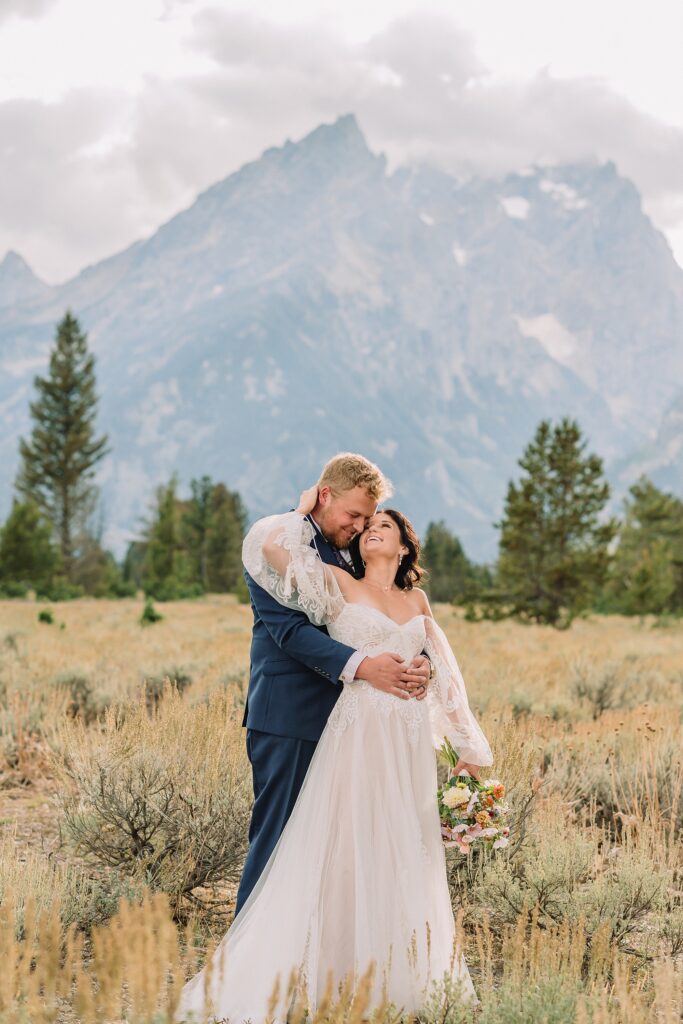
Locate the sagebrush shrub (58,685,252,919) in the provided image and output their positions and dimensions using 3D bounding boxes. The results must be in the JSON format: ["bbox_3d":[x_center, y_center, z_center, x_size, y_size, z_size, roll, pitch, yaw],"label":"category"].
[{"bbox_3d":[-0.665,1.125,9.400,0.900,0.900,0.850,0,-2,0],"label":"sagebrush shrub"}]

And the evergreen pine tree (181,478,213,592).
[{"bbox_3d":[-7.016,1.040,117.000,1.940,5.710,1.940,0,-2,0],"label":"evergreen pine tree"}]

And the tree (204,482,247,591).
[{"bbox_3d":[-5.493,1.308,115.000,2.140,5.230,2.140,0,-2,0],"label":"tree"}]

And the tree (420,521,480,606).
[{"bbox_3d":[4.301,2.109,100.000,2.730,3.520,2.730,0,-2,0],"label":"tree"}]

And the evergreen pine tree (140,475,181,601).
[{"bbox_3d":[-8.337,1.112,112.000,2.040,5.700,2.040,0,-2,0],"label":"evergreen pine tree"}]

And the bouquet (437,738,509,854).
[{"bbox_3d":[0.408,0.900,7.650,0.250,0.360,0.240,-12,3,0],"label":"bouquet"}]

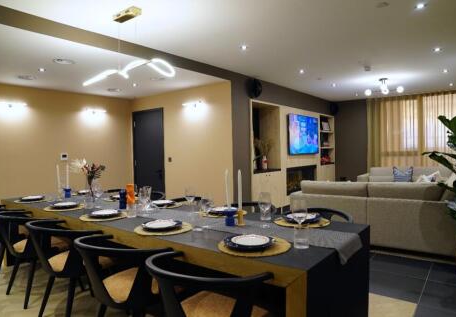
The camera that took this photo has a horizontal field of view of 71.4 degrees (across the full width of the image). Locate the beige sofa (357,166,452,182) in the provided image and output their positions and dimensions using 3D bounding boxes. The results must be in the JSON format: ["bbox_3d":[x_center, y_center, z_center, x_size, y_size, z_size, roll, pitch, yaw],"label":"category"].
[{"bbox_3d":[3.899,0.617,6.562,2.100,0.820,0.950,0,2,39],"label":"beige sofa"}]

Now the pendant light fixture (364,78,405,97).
[{"bbox_3d":[2.897,-1.319,5.868,0.720,0.290,0.660,0,2,26],"label":"pendant light fixture"}]

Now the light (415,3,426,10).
[{"bbox_3d":[1.694,-1.331,2.789,0.095,0.030,0.095,0,2,38],"label":"light"}]

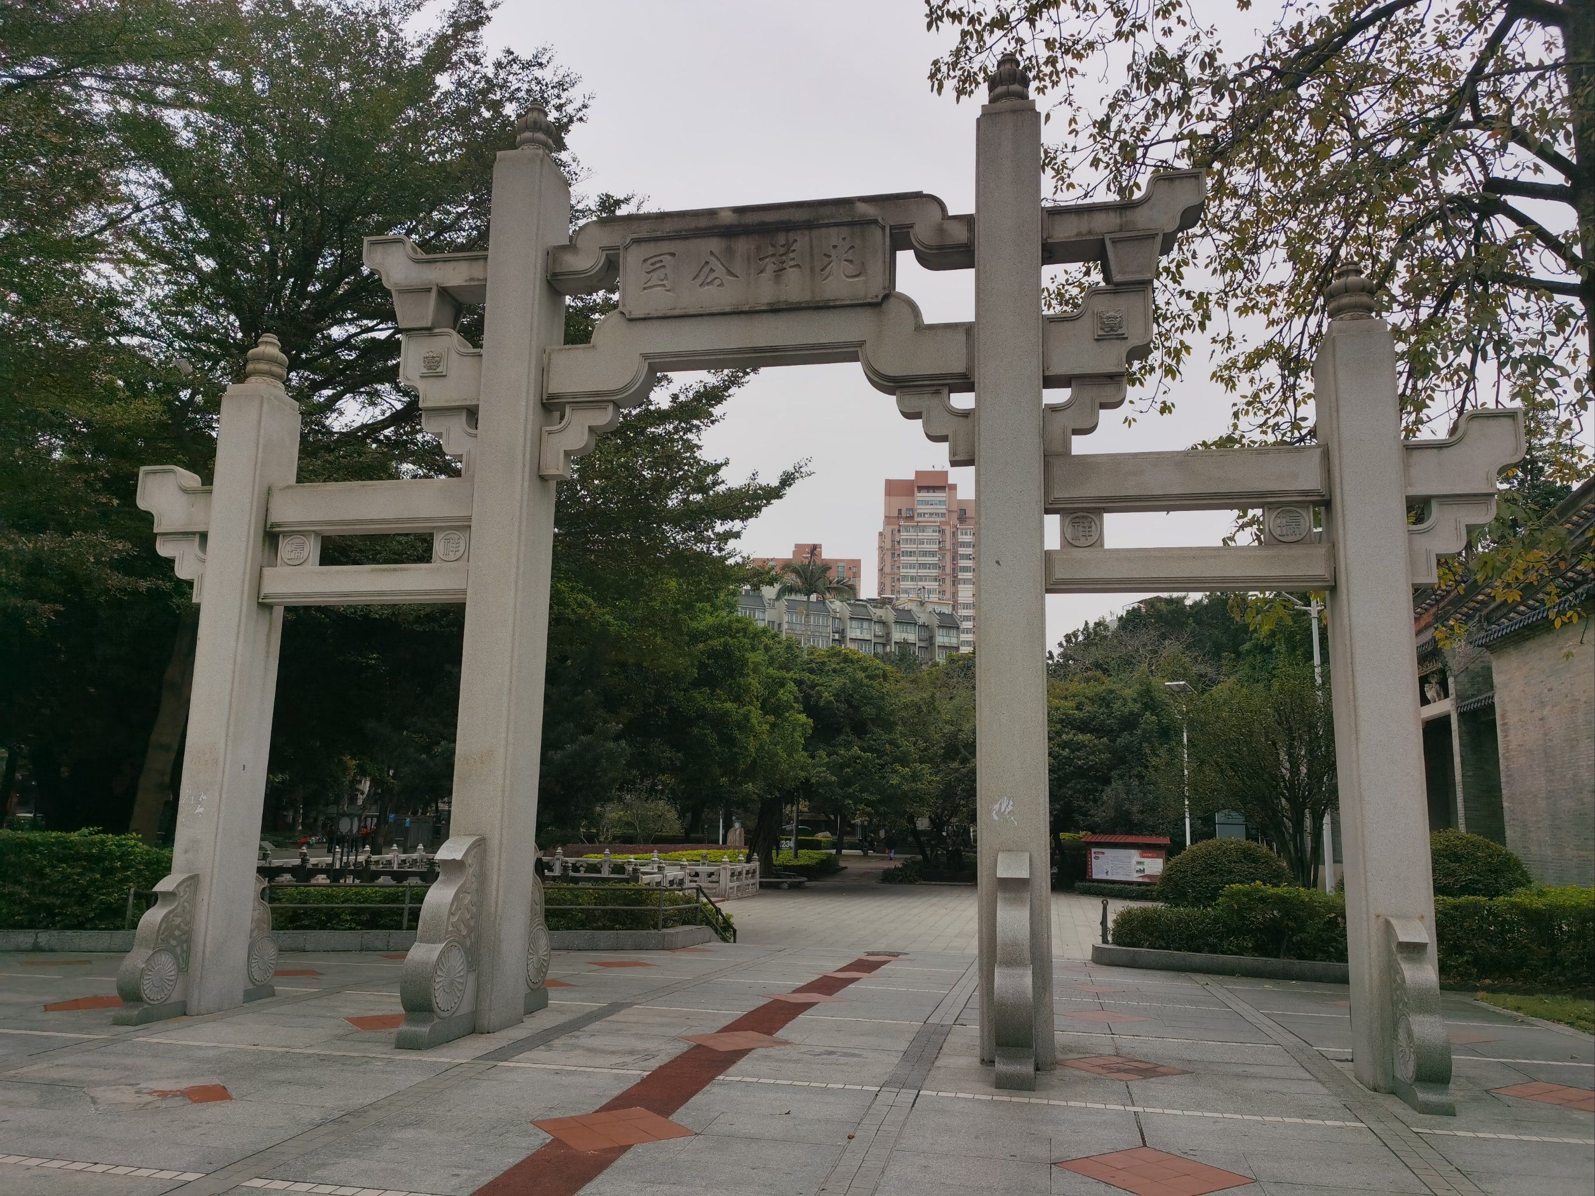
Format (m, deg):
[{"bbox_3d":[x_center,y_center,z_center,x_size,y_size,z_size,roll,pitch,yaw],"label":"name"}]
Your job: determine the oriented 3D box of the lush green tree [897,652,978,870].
[{"bbox_3d":[7.164,7.996,59.359,6.000,10.676,6.000,-1,-11,12],"label":"lush green tree"}]

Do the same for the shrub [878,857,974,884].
[{"bbox_3d":[5.711,11.955,54.559,4.300,1.099,1.600,-1,-11,12],"label":"shrub"}]

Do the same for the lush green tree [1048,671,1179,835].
[{"bbox_3d":[12.659,7.475,50.991,6.600,8.924,6.300,-1,-11,12],"label":"lush green tree"}]

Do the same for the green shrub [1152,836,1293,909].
[{"bbox_3d":[7.990,5.279,23.288,2.700,1.556,2.600,-1,-11,12],"label":"green shrub"}]

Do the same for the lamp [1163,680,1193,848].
[{"bbox_3d":[12.199,6.155,38.857,1.000,7.128,0.900,-1,-11,12],"label":"lamp"}]

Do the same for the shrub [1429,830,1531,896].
[{"bbox_3d":[10.634,4.589,20.039,2.550,1.659,2.450,-1,-11,12],"label":"shrub"}]

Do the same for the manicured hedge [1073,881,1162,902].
[{"bbox_3d":[11.694,10.637,44.988,3.500,0.500,0.800,-4,-12,27],"label":"manicured hedge"}]

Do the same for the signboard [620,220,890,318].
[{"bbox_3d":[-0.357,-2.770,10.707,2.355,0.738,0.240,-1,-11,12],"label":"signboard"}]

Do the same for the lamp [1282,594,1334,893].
[{"bbox_3d":[10.422,3.204,24.714,1.100,7.058,0.800,-1,-11,12],"label":"lamp"}]

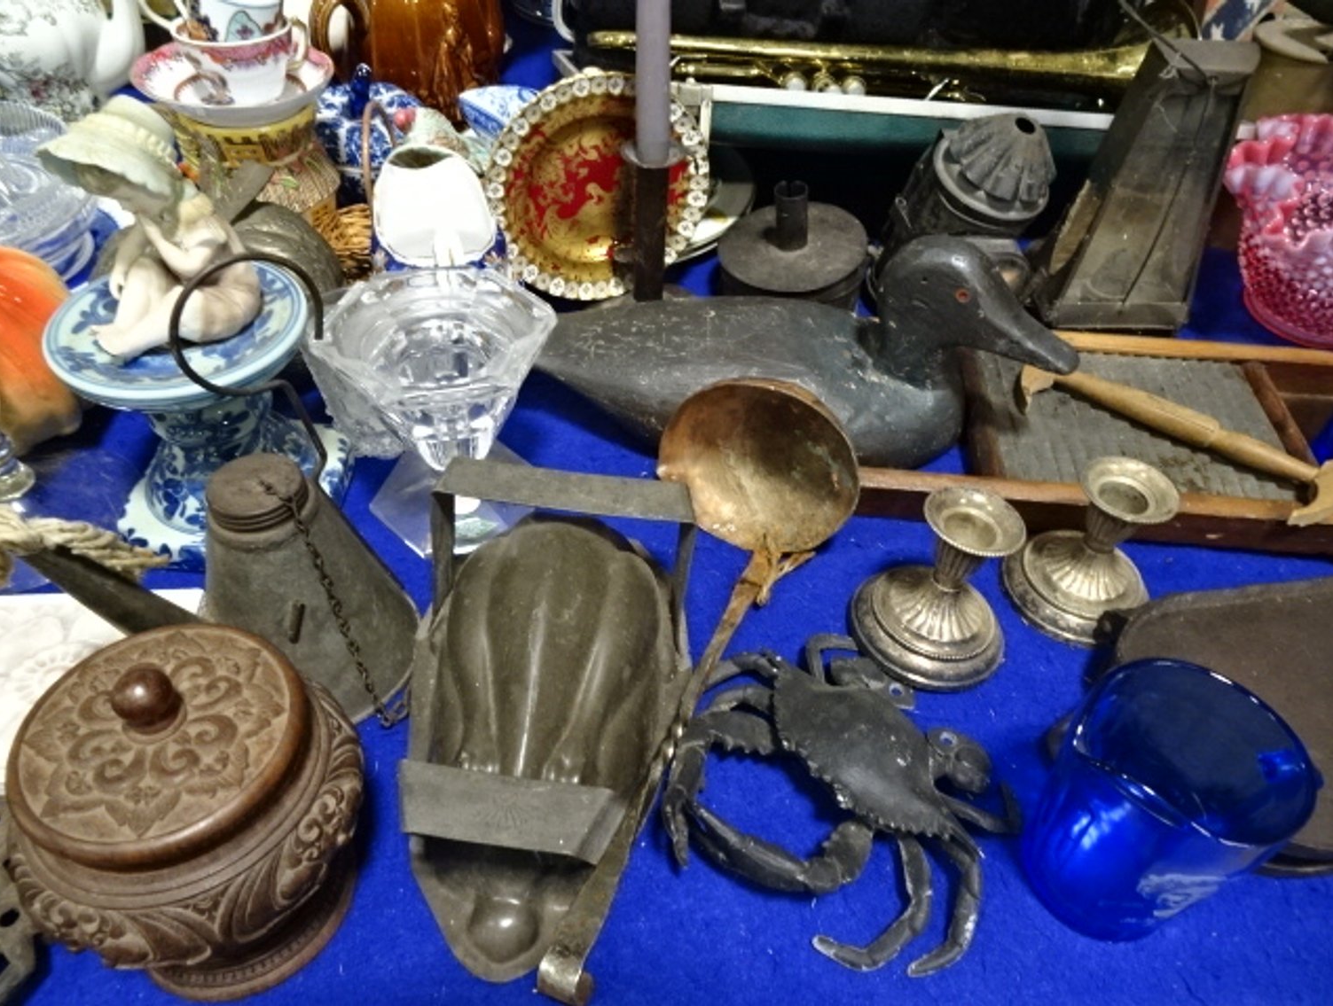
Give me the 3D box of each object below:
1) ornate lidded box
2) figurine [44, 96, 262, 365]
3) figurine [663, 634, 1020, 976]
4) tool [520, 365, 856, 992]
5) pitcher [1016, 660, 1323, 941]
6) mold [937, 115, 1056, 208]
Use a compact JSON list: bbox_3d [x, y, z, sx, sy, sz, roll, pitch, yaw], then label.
[{"bbox_3d":[-0.161,0.103,0.322,0.105,0.136,0.105,4,44,-4],"label":"ornate lidded box"},{"bbox_3d":[-0.228,-0.117,0.407,0.085,0.098,0.065,-22,51,-26],"label":"figurine"},{"bbox_3d":[0.067,0.121,0.409,0.142,0.030,0.157,-26,53,-29],"label":"figurine"},{"bbox_3d":[0.006,0.071,0.432,0.102,0.055,0.310,16,54,9],"label":"tool"},{"bbox_3d":[0.201,0.125,0.382,0.096,0.087,0.083,8,44,1],"label":"pitcher"},{"bbox_3d":[0.221,-0.231,0.617,0.085,0.043,0.085,9,44,-8],"label":"mold"}]

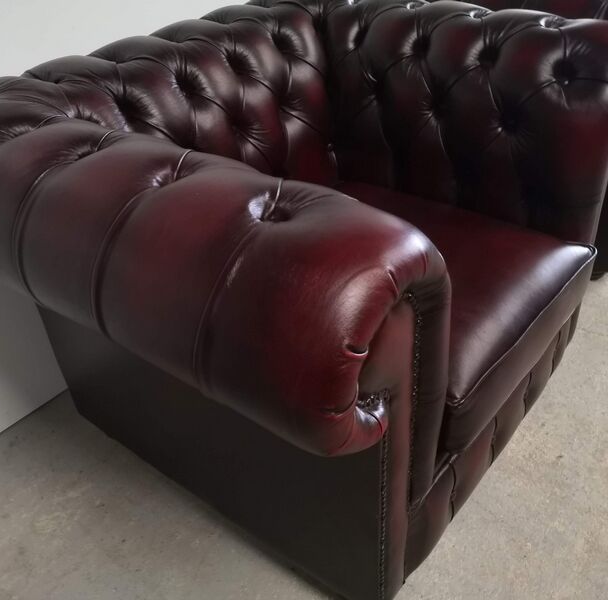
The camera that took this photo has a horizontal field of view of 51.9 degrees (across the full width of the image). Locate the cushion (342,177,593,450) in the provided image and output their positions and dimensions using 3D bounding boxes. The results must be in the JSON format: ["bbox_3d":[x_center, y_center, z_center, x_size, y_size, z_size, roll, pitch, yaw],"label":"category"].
[{"bbox_3d":[0.169,-0.027,1.235,0.589,0.150,0.555,22,42,34],"label":"cushion"}]

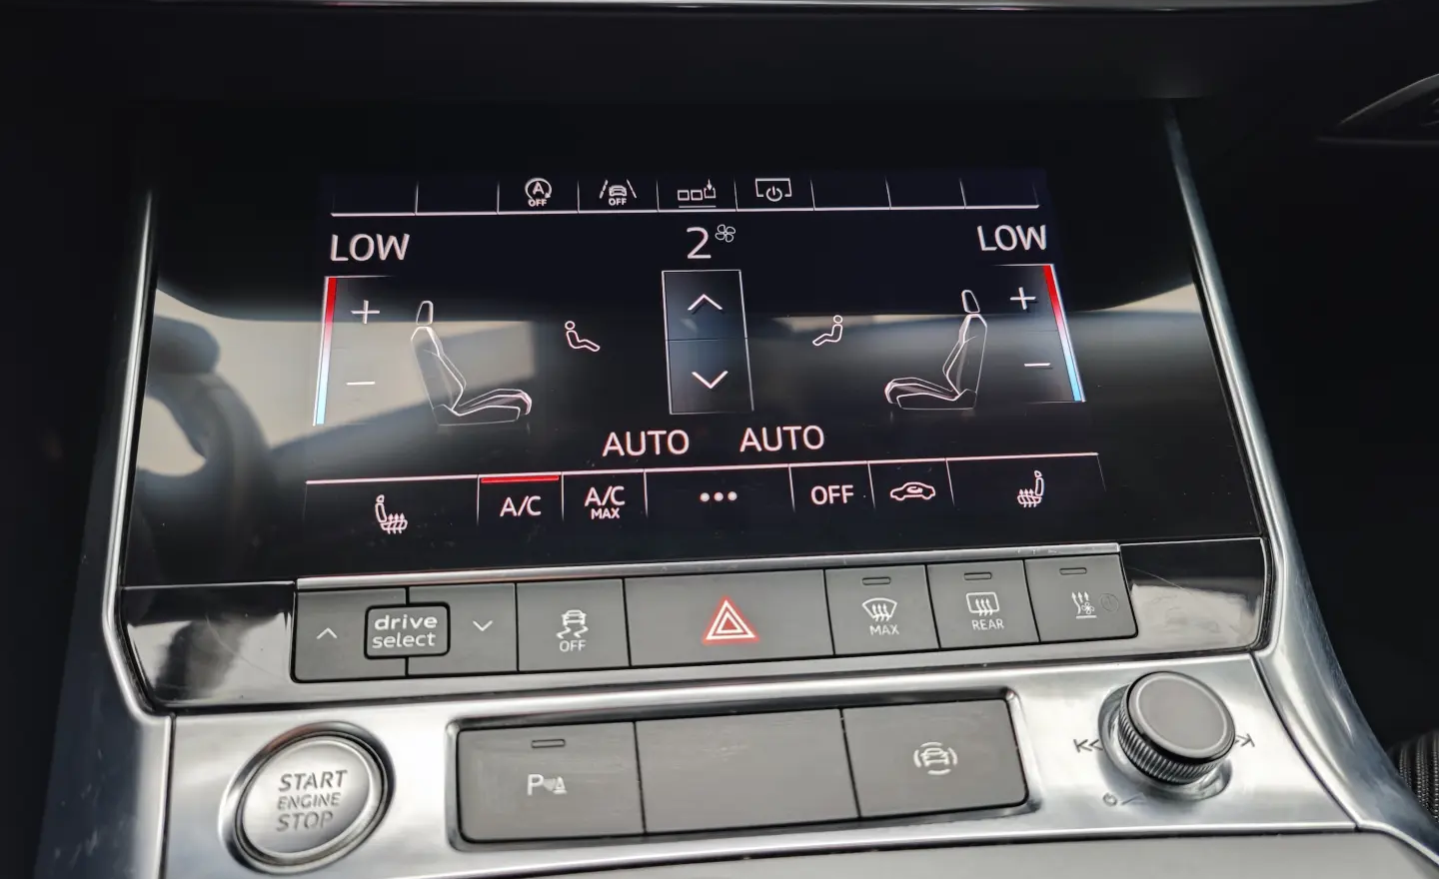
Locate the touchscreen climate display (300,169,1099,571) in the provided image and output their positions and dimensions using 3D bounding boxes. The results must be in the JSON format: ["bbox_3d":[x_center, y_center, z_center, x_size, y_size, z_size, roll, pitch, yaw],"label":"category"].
[{"bbox_3d":[-0.004,-0.021,0.248,0.194,0.010,0.102,-2,75,-5],"label":"touchscreen climate display"}]

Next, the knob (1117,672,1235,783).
[{"bbox_3d":[0.097,0.062,0.205,0.021,0.011,0.021,-2,40,-5],"label":"knob"}]

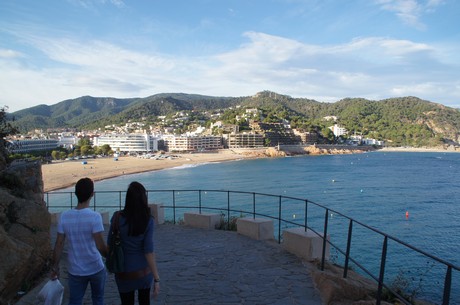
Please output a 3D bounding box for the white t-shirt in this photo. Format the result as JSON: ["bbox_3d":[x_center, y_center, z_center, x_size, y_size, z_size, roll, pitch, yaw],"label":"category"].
[{"bbox_3d":[-1.460,0.880,3.370,0.450,0.660,0.260,0,3,-8],"label":"white t-shirt"}]

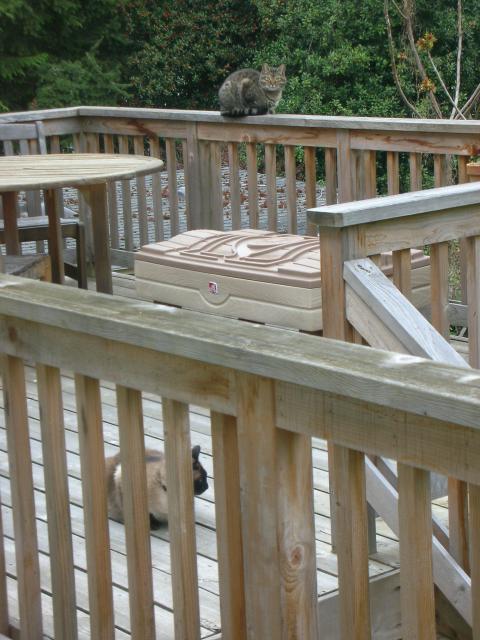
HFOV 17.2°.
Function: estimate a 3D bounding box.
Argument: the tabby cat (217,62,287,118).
[{"bbox_3d":[0.059,-1.080,7.450,0.320,0.245,0.170,3,12,25],"label":"tabby cat"}]

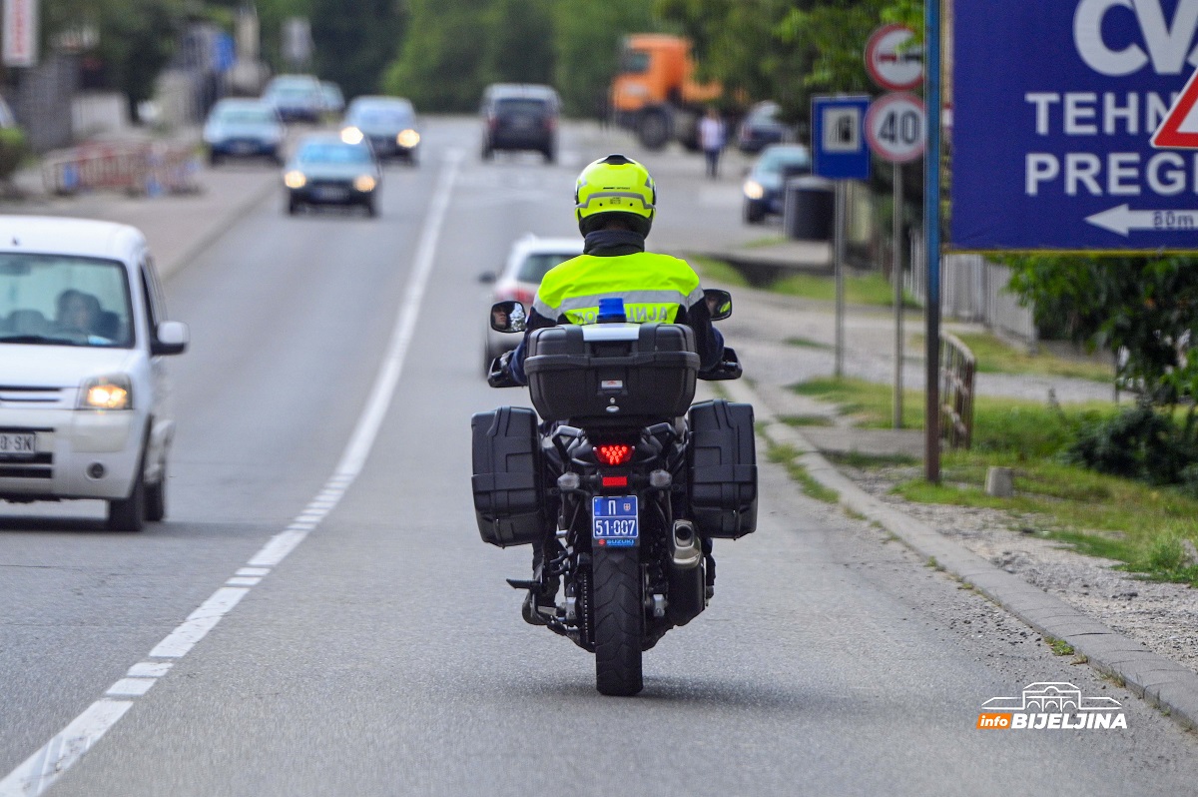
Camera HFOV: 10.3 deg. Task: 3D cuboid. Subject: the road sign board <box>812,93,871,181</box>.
[{"bbox_3d":[2.487,-2.689,68.300,0.600,0.880,0.050,0,1,2],"label":"road sign board"}]

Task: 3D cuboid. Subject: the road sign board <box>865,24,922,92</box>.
[{"bbox_3d":[2.623,-2.993,58.200,0.600,0.600,0.050,0,1,2],"label":"road sign board"}]

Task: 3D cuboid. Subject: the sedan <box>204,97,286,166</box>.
[{"bbox_3d":[-8.212,-6.155,154.300,1.750,1.480,4.300,0,3,-1],"label":"sedan"}]

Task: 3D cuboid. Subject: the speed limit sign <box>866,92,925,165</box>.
[{"bbox_3d":[2.618,-2.367,58.000,0.600,0.600,0.050,0,1,2],"label":"speed limit sign"}]

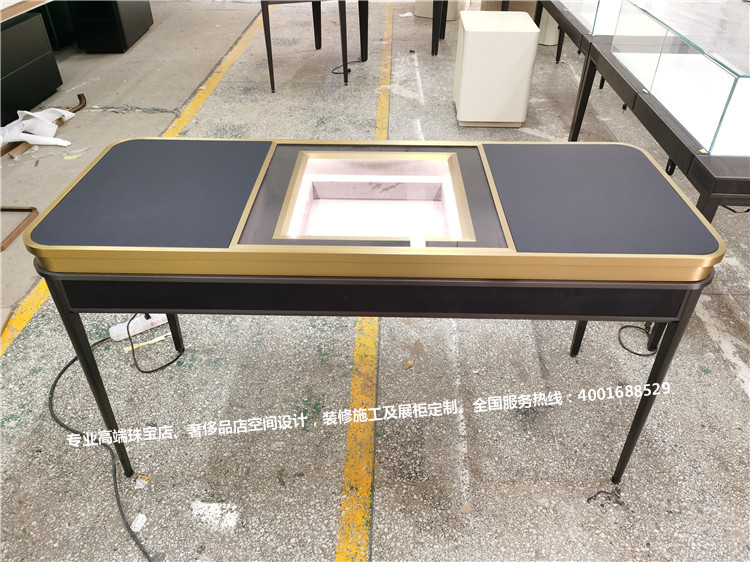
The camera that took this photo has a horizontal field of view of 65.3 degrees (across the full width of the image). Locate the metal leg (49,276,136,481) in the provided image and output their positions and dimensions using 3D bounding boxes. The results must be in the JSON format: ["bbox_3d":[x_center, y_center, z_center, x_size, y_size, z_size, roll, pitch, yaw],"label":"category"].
[{"bbox_3d":[-0.702,0.273,1.484,0.036,0.688,0.036,1,36,1],"label":"metal leg"}]

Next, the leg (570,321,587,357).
[{"bbox_3d":[0.674,0.011,1.828,0.042,0.640,0.042,1,37,1],"label":"leg"}]

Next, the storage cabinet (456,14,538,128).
[{"bbox_3d":[0.728,-1.303,3.607,0.427,0.568,0.480,2,37,2],"label":"storage cabinet"}]

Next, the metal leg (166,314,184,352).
[{"bbox_3d":[-0.672,-0.005,1.851,0.042,0.640,0.042,1,37,1],"label":"metal leg"}]

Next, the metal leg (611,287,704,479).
[{"bbox_3d":[0.690,0.291,1.467,0.036,0.688,0.036,1,36,1],"label":"metal leg"}]

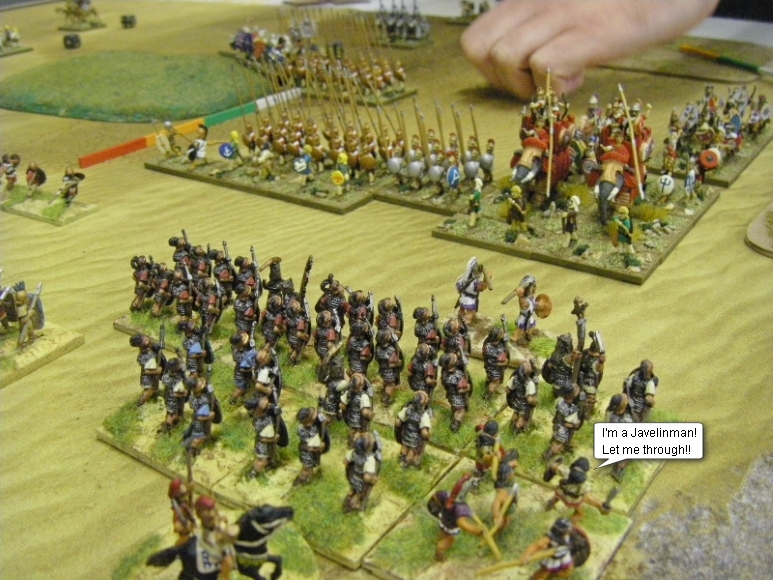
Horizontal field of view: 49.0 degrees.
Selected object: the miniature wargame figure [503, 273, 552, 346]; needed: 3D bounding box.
[{"bbox_3d":[0.040,0.005,0.241,0.011,0.019,0.009,-15,29,-25],"label":"miniature wargame figure"}]

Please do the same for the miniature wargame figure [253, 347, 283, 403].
[{"bbox_3d":[-0.029,0.023,0.211,0.009,0.018,0.008,17,33,33],"label":"miniature wargame figure"}]

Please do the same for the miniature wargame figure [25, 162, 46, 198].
[{"bbox_3d":[-0.152,-0.048,0.367,0.007,0.014,0.007,11,29,25],"label":"miniature wargame figure"}]

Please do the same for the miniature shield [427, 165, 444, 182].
[{"bbox_3d":[0.020,-0.048,0.350,0.007,0.007,0.002,17,32,33],"label":"miniature shield"}]

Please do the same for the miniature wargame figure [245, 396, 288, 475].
[{"bbox_3d":[-0.026,0.032,0.188,0.008,0.019,0.010,20,35,36],"label":"miniature wargame figure"}]

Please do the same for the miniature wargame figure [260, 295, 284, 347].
[{"bbox_3d":[-0.031,0.010,0.232,0.007,0.018,0.007,16,33,32],"label":"miniature wargame figure"}]

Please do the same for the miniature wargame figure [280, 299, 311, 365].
[{"bbox_3d":[-0.025,0.011,0.234,0.008,0.018,0.008,13,30,26],"label":"miniature wargame figure"}]

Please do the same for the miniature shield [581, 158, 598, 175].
[{"bbox_3d":[0.085,-0.052,0.357,0.006,0.006,0.002,15,31,30],"label":"miniature shield"}]

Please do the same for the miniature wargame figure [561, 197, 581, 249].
[{"bbox_3d":[0.064,-0.024,0.297,0.006,0.017,0.006,-20,31,-31],"label":"miniature wargame figure"}]

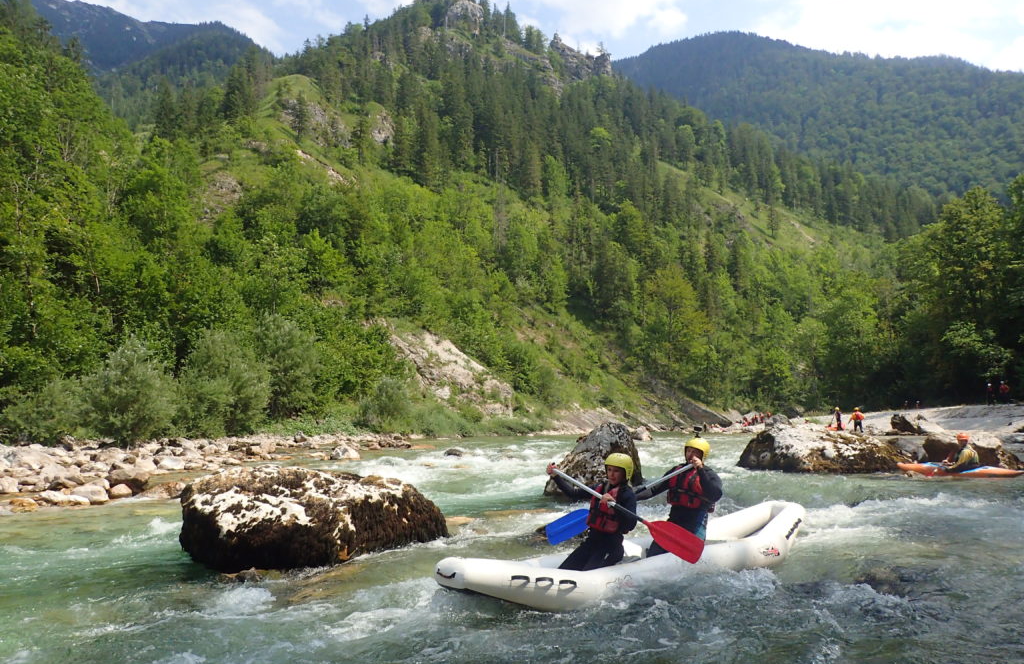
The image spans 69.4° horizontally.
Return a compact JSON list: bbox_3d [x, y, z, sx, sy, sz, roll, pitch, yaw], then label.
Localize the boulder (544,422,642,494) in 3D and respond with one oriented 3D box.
[{"bbox_3d":[1.430,2.201,13.037,1.600,1.180,1.500,-1,-6,11],"label":"boulder"}]

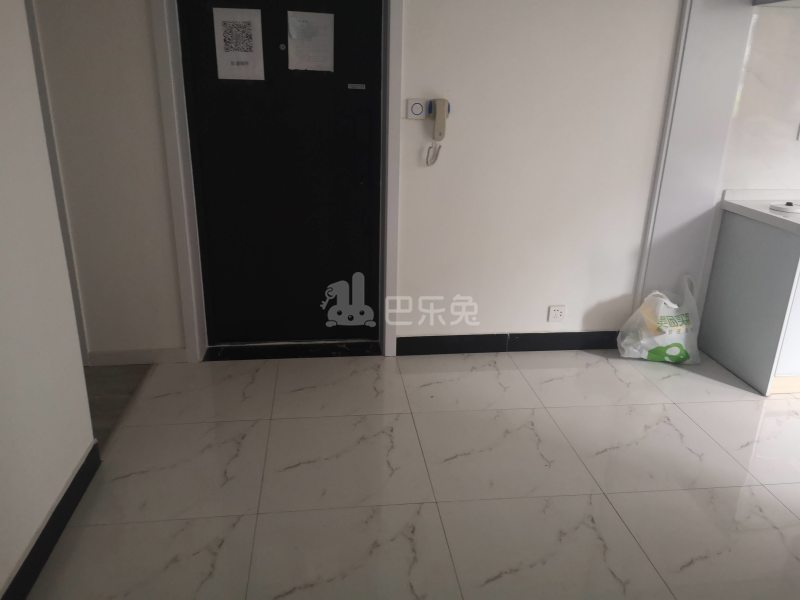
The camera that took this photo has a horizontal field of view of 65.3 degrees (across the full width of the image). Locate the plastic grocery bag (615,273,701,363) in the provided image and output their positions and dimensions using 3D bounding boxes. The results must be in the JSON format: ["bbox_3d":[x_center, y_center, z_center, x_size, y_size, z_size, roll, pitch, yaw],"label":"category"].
[{"bbox_3d":[1.353,0.097,3.222,0.400,0.425,0.180,4,20,6],"label":"plastic grocery bag"}]

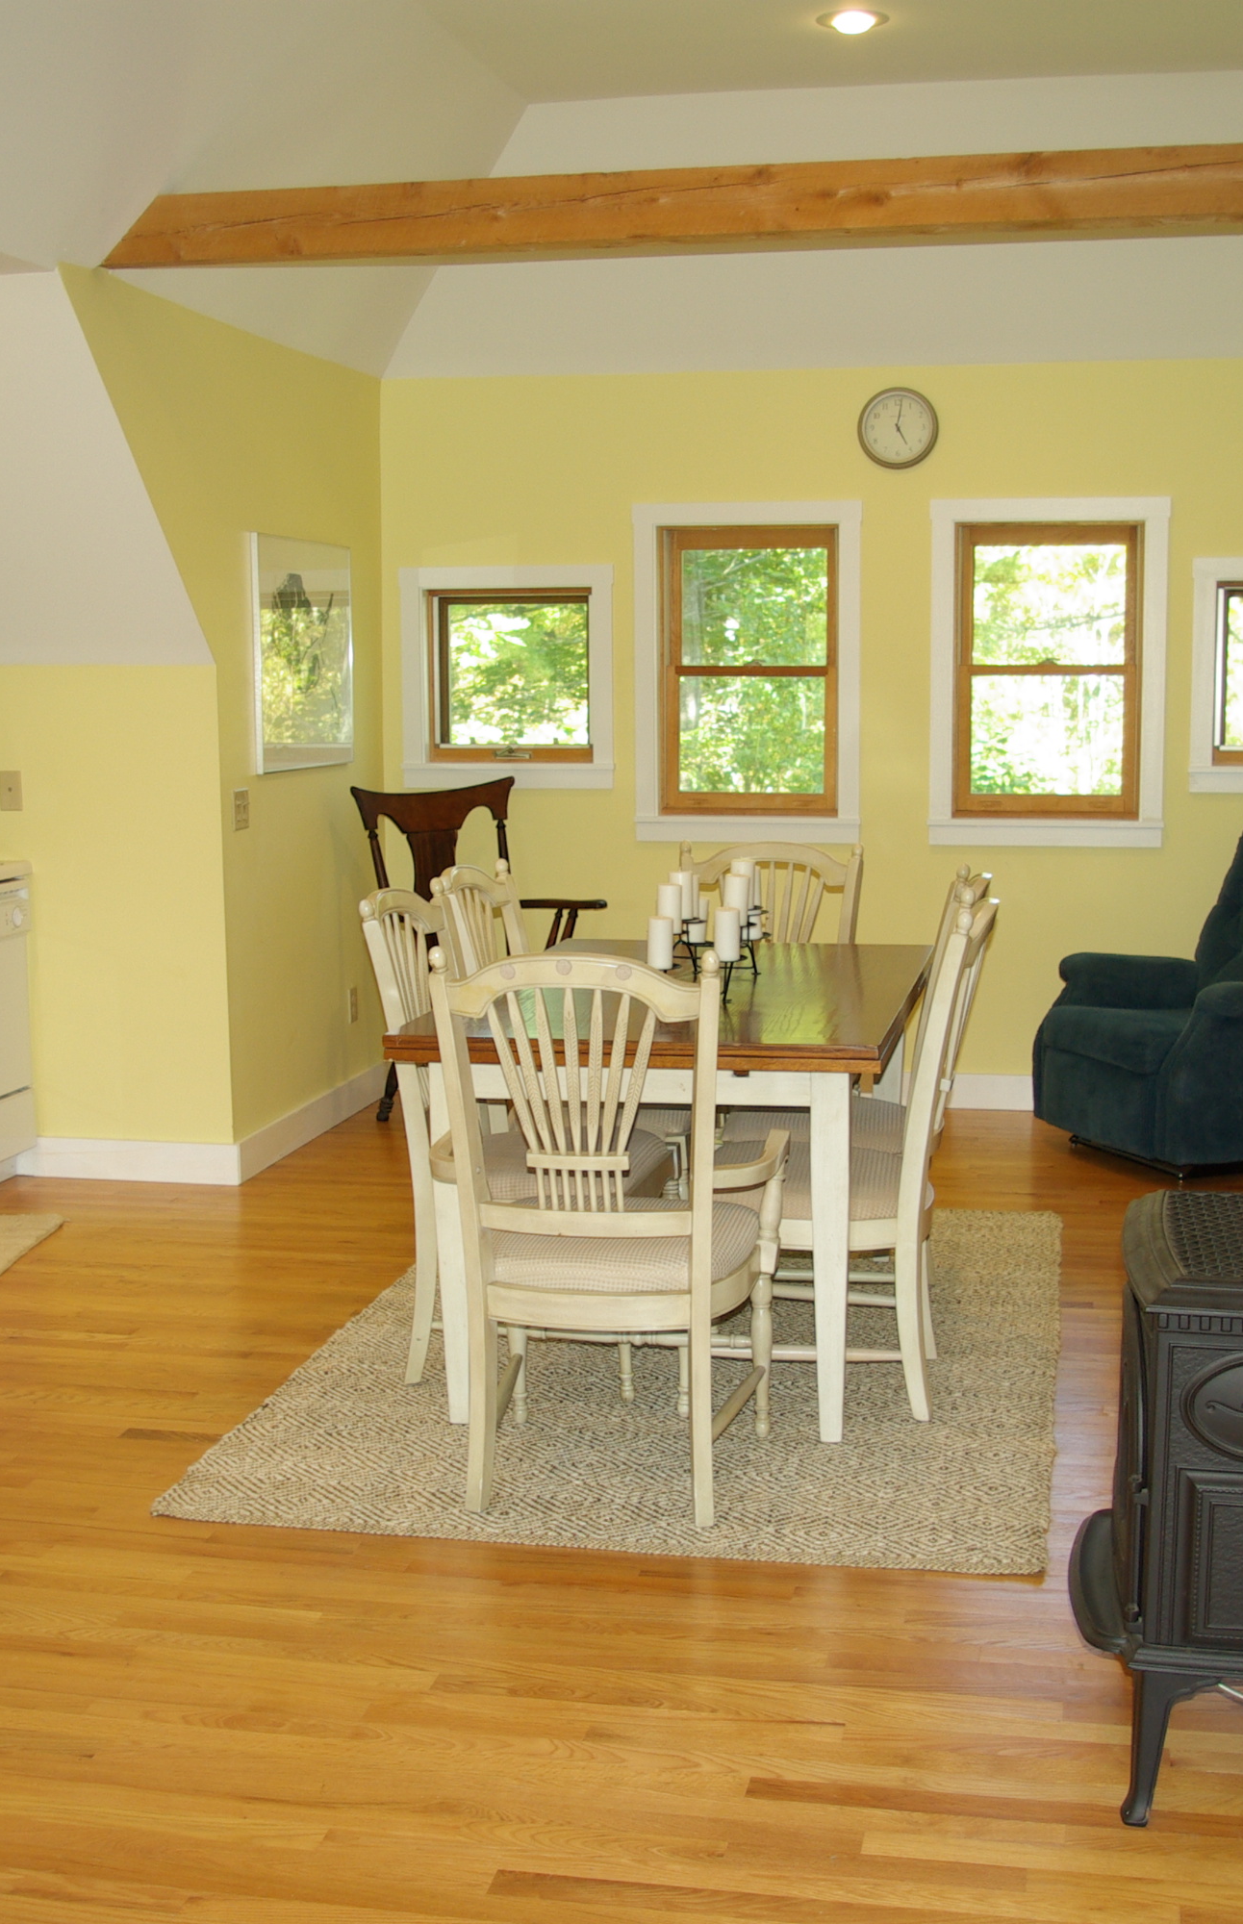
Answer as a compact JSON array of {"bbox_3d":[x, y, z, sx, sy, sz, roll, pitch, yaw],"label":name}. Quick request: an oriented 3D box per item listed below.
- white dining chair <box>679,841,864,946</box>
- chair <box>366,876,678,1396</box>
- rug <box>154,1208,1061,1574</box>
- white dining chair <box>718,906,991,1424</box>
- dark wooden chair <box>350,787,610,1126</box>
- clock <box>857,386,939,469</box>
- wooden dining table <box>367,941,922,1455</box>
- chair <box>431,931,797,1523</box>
[{"bbox_3d":[0.350,0.224,5.544,0.630,1.005,0.600,1,8,10],"label":"white dining chair"},{"bbox_3d":[-0.194,0.355,4.599,0.610,1.005,0.520,1,8,10],"label":"chair"},{"bbox_3d":[0.185,0.809,4.799,1.525,0.014,2.430,1,8,12],"label":"rug"},{"bbox_3d":[0.446,0.362,4.374,0.600,0.997,0.510,1,8,11],"label":"white dining chair"},{"bbox_3d":[-0.429,-0.007,6.805,0.600,1.100,0.640,-6,10,-37],"label":"dark wooden chair"},{"bbox_3d":[0.891,-1.722,6.984,0.267,0.267,0.045,1,8,9],"label":"clock"},{"bbox_3d":[0.164,0.432,4.792,0.945,0.765,1.480,1,8,12],"label":"wooden dining table"},{"bbox_3d":[-0.031,0.443,3.905,0.640,1.005,0.600,1,8,10],"label":"chair"}]

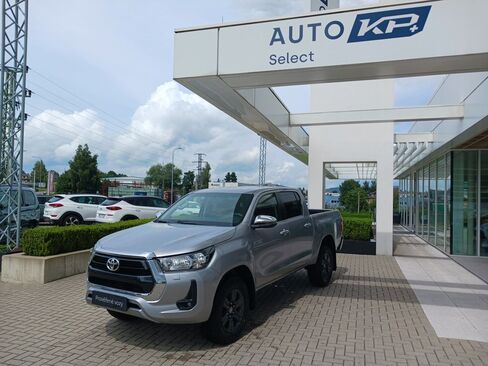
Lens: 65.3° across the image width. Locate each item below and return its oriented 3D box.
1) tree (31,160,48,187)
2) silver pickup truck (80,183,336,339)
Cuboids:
[{"bbox_3d":[-37.612,-0.432,70.000,3.145,7.413,3.145,1,-2,-28],"label":"tree"},{"bbox_3d":[-0.015,0.993,6.290,1.930,1.810,5.320,0,-2,32],"label":"silver pickup truck"}]

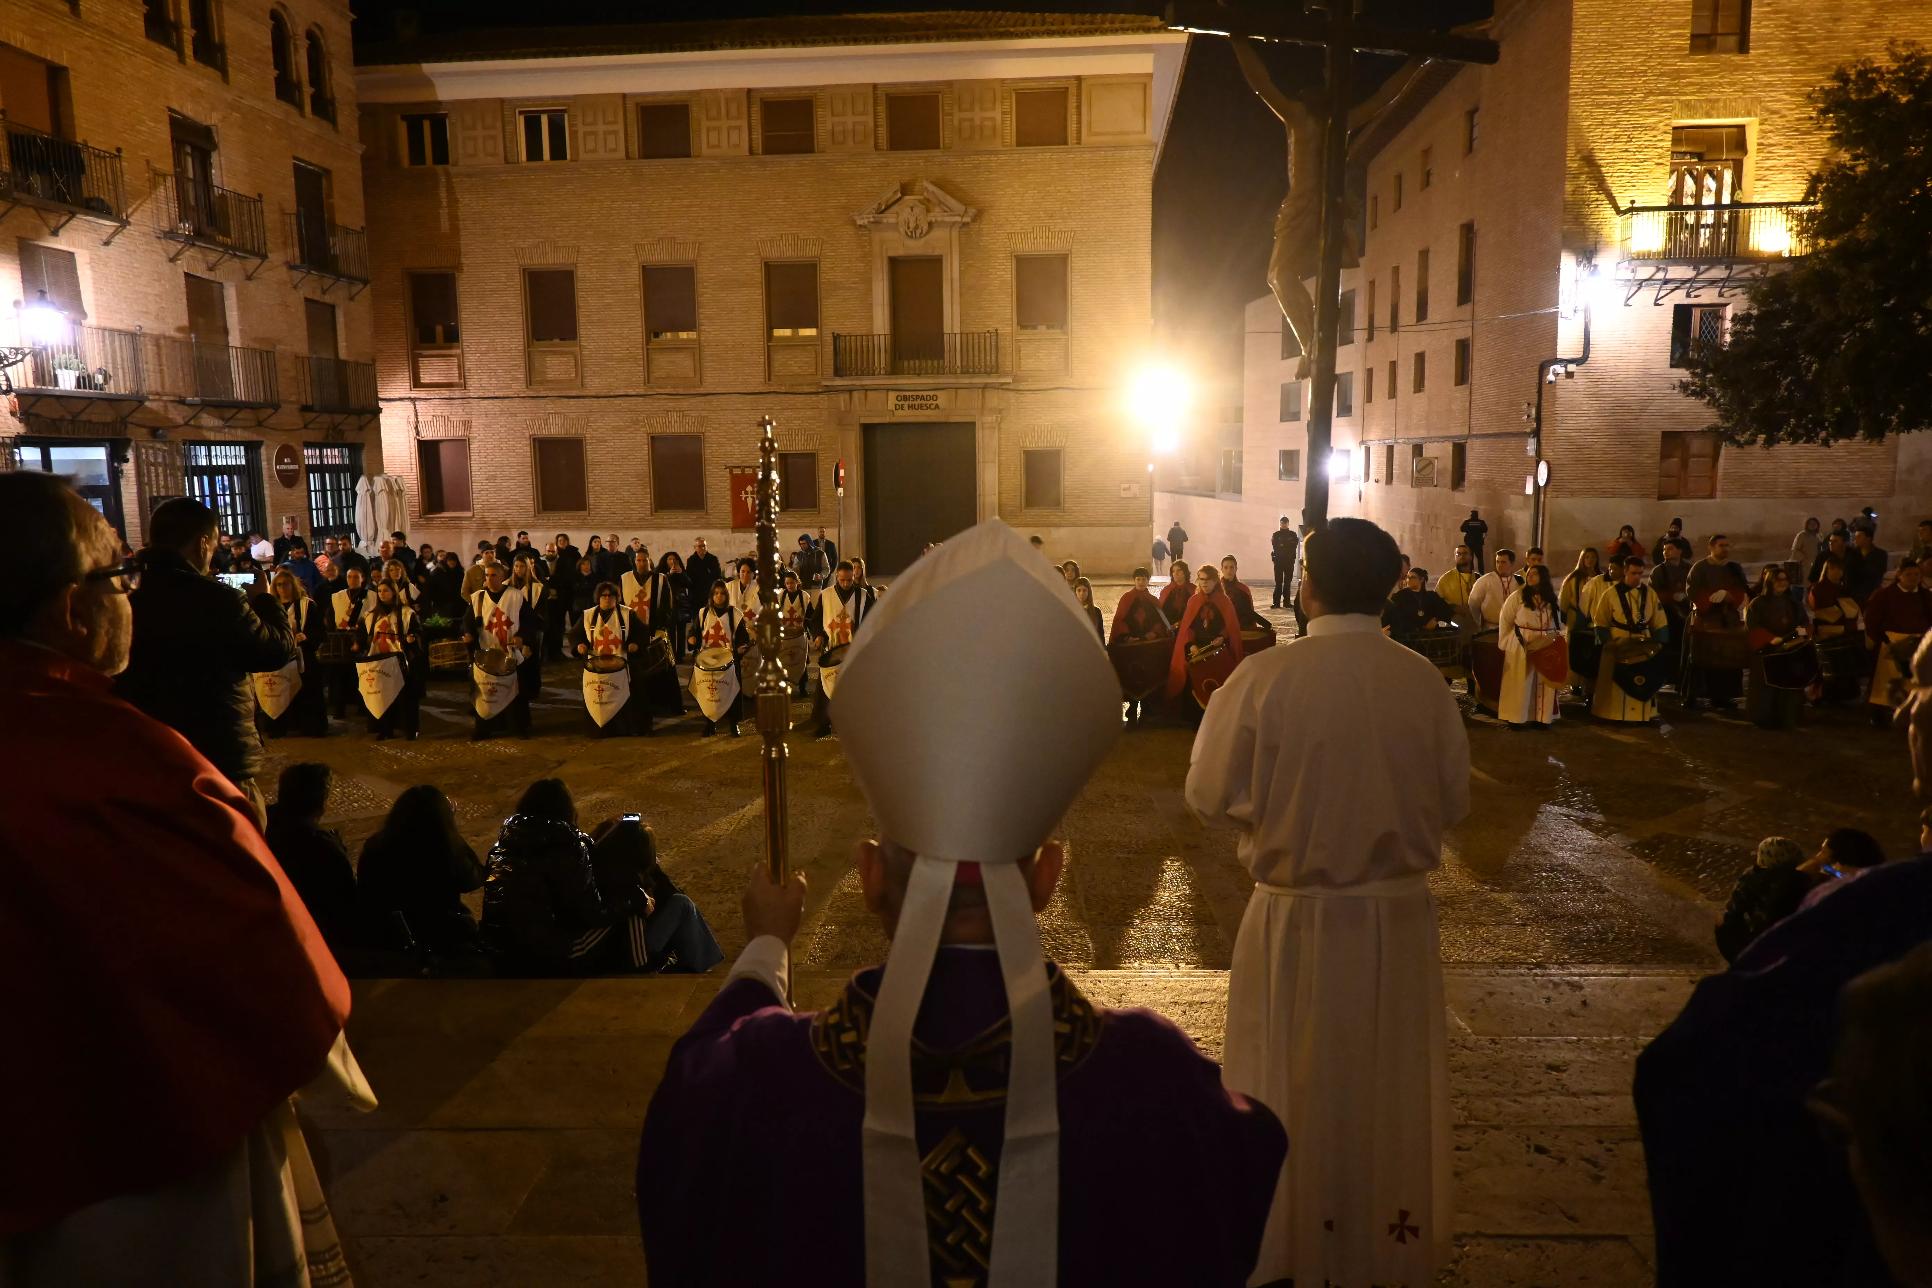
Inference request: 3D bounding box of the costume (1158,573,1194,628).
[{"bbox_3d":[2.414,-0.008,14.607,0.620,1.400,0.450,0,8,8],"label":"costume"}]

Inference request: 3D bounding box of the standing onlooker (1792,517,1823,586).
[{"bbox_3d":[14.138,-1.183,21.600,0.500,1.680,0.380,0,8,8],"label":"standing onlooker"}]

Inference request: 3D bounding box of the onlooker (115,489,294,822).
[{"bbox_3d":[-2.422,0.448,4.081,0.540,1.780,0.480,0,8,10],"label":"onlooker"}]

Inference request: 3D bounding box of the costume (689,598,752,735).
[{"bbox_3d":[-2.523,0.230,13.250,0.640,1.420,0.500,-1,8,-3],"label":"costume"}]

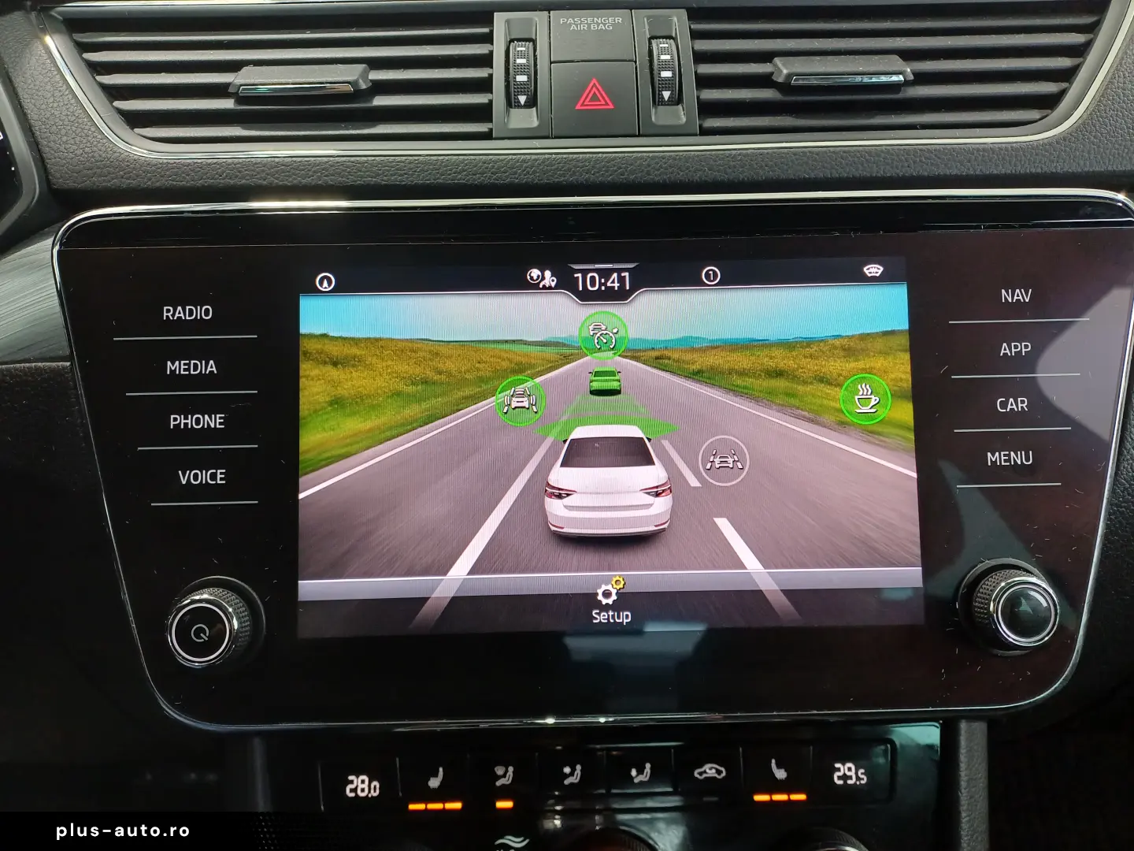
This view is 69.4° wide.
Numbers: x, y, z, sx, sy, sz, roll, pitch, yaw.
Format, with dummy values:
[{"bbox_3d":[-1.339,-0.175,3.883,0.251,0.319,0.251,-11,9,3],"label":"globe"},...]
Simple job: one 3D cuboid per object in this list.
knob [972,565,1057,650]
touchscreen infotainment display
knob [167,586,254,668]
[{"bbox_3d":[0.123,0.051,0.223,0.021,0.021,0.011,-1,-4,-1],"label":"knob"},{"bbox_3d":[0.012,0.006,0.235,0.175,0.105,0.010,-1,-4,-1],"label":"touchscreen infotainment display"},{"bbox_3d":[-0.097,0.055,0.221,0.021,0.021,0.011,-1,-4,-1],"label":"knob"}]

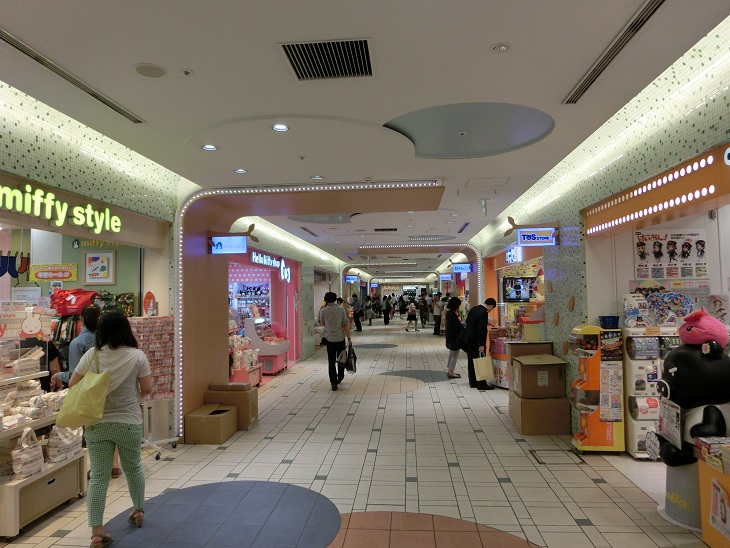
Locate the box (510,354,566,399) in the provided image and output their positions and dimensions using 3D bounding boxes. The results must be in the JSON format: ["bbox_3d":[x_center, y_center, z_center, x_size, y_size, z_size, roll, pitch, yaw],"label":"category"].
[{"bbox_3d":[2.111,1.263,6.172,0.500,0.410,0.530,0,-2,1],"label":"box"}]

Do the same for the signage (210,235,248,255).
[{"bbox_3d":[-1.718,-0.367,6.472,0.470,0.225,0.080,-1,-2,5],"label":"signage"}]

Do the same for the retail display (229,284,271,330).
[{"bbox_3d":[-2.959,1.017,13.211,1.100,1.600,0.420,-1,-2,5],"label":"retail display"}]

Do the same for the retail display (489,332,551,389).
[{"bbox_3d":[2.705,1.520,8.868,0.750,0.900,1.000,0,-3,-13],"label":"retail display"}]

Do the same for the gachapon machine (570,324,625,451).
[{"bbox_3d":[2.411,1.188,5.307,0.460,1.290,0.320,-1,-2,5],"label":"gachapon machine"}]

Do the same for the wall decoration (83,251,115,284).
[{"bbox_3d":[-3.492,-0.082,6.676,0.400,0.430,0.040,-1,-2,5],"label":"wall decoration"}]

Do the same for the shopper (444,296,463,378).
[{"bbox_3d":[1.752,1.252,9.894,0.400,1.550,0.450,0,-3,-11],"label":"shopper"}]

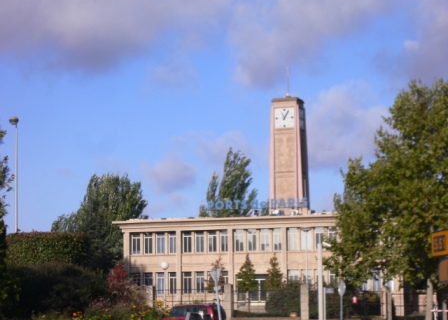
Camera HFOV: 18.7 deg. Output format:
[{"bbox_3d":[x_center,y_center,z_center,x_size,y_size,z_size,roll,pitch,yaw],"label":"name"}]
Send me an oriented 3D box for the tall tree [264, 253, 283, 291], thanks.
[{"bbox_3d":[4.264,10.115,113.747,1.600,4.604,1.600,-2,-7,15],"label":"tall tree"}]

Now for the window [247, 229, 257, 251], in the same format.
[{"bbox_3d":[2.729,7.745,131.058,0.908,2.120,0.180,-3,-7,18],"label":"window"}]

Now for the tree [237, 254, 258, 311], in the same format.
[{"bbox_3d":[2.084,10.268,113.736,1.850,4.794,1.850,-1,-6,0],"label":"tree"}]

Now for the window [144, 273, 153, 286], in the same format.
[{"bbox_3d":[-7.414,12.230,133.972,0.868,2.091,0.180,-3,-7,18],"label":"window"}]

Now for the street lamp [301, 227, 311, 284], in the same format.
[{"bbox_3d":[6.661,8.783,109.632,0.760,6.678,0.760,-2,-7,15],"label":"street lamp"}]

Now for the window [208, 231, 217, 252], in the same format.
[{"bbox_3d":[-1.081,7.984,132.303,0.864,2.082,0.180,-3,-7,18],"label":"window"}]

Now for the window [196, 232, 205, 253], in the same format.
[{"bbox_3d":[-2.048,7.140,117.695,0.800,1.860,0.200,-3,-6,19],"label":"window"}]

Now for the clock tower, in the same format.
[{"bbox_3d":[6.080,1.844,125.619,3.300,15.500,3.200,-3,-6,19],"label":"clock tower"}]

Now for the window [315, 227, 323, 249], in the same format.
[{"bbox_3d":[8.778,7.166,124.900,0.930,2.172,0.160,-2,-7,15],"label":"window"}]

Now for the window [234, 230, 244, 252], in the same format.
[{"bbox_3d":[1.457,7.502,126.928,0.930,2.150,0.160,-2,-7,15],"label":"window"}]

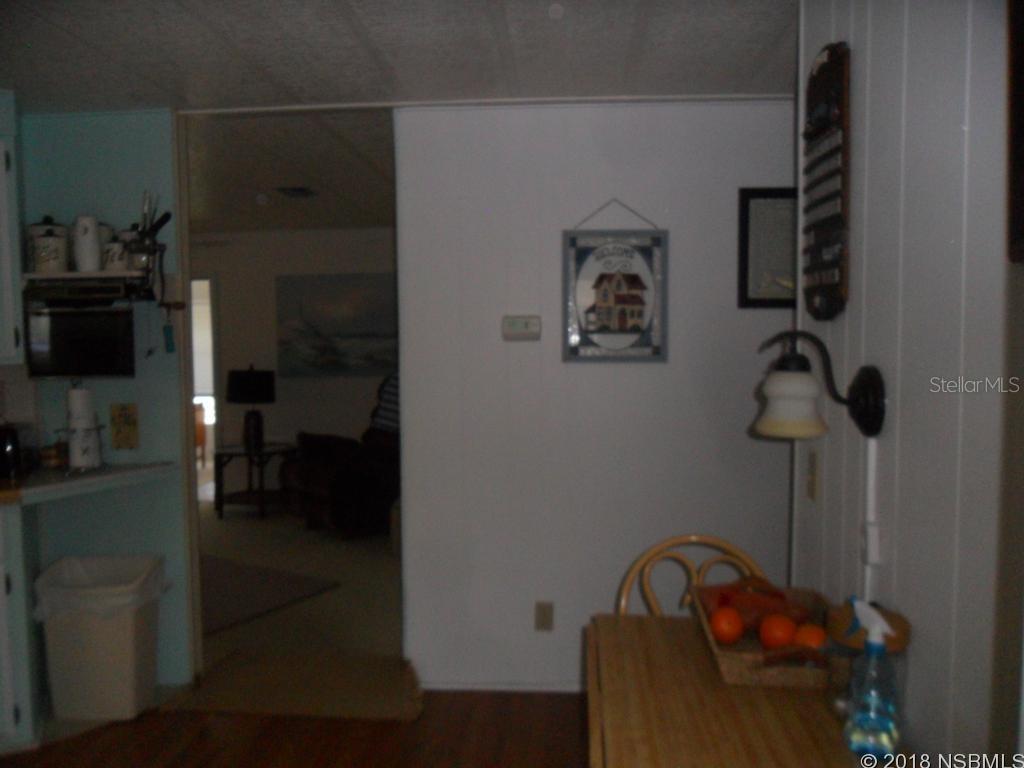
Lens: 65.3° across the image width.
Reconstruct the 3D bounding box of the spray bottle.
[{"bbox_3d":[0.572,0.450,1.261,0.093,0.247,0.072,1,4,18],"label":"spray bottle"}]

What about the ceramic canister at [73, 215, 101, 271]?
[{"bbox_3d":[-1.548,-0.513,2.906,0.096,0.205,0.096,0,4,4],"label":"ceramic canister"}]

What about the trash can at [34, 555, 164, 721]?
[{"bbox_3d":[-1.553,0.966,3.055,0.385,0.515,0.300,0,4,10],"label":"trash can"}]

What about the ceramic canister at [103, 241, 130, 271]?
[{"bbox_3d":[-1.461,-0.476,2.949,0.086,0.131,0.086,-2,4,-20],"label":"ceramic canister"}]

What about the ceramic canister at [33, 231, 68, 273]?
[{"bbox_3d":[-1.718,-0.492,2.976,0.108,0.163,0.108,-2,4,-20],"label":"ceramic canister"}]

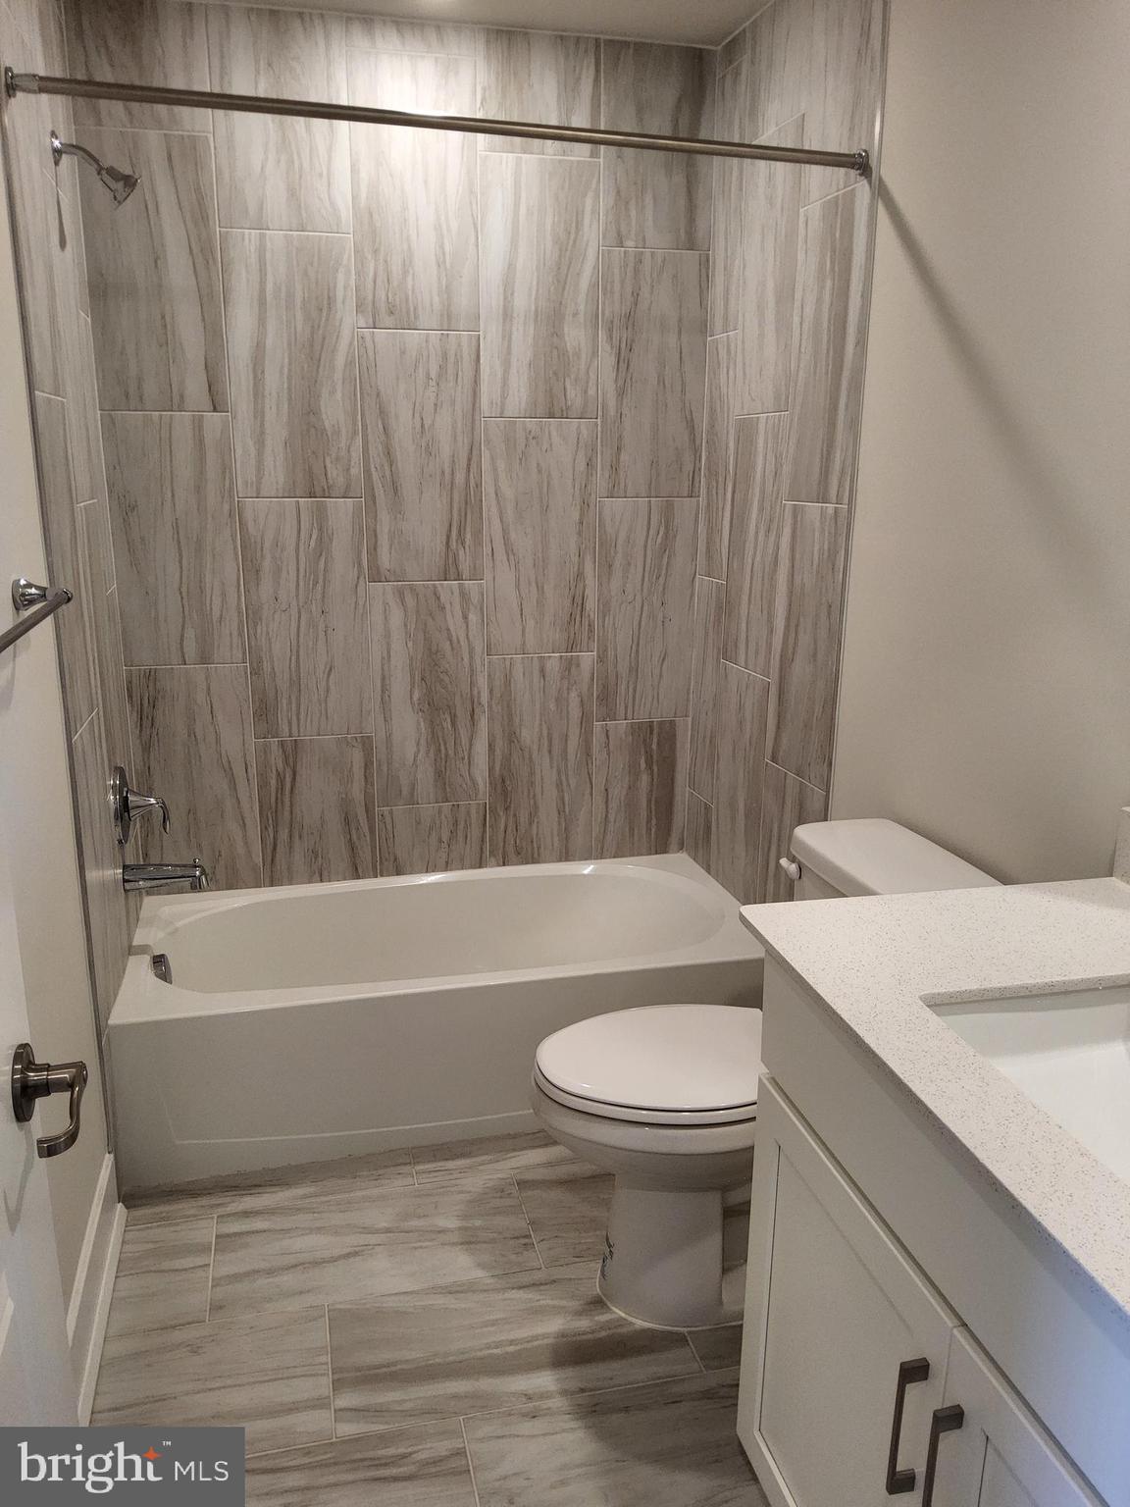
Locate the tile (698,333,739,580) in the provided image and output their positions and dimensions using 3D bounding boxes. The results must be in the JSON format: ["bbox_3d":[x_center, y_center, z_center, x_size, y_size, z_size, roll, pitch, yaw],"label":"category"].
[{"bbox_3d":[0.402,-0.766,2.853,0.010,0.611,0.181,-4,15,-15],"label":"tile"}]

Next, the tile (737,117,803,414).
[{"bbox_3d":[0.465,-1.090,2.494,0.010,0.605,0.310,-3,15,-14],"label":"tile"}]

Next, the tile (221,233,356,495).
[{"bbox_3d":[-0.654,-0.928,2.634,0.304,0.606,0.010,-3,15,-13],"label":"tile"}]

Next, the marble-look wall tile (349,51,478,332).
[{"bbox_3d":[-0.353,-1.328,2.597,0.303,0.605,0.010,-3,15,-14],"label":"marble-look wall tile"}]

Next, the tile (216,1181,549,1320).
[{"bbox_3d":[-0.369,0.956,2.125,0.606,0.010,0.295,-3,15,-14],"label":"tile"}]

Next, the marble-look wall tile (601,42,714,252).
[{"bbox_3d":[0.235,-1.508,2.721,0.288,0.466,0.010,-3,15,-13],"label":"marble-look wall tile"}]

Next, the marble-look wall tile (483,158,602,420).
[{"bbox_3d":[-0.059,-1.162,2.742,0.305,0.611,0.010,-3,15,-13],"label":"marble-look wall tile"}]

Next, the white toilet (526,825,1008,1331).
[{"bbox_3d":[0.307,0.583,1.957,0.727,0.806,0.430,-3,15,-14],"label":"white toilet"}]

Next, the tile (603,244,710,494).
[{"bbox_3d":[0.231,-0.984,2.857,0.289,0.612,0.010,-3,15,-13],"label":"tile"}]

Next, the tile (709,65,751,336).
[{"bbox_3d":[0.406,-1.360,2.698,0.010,0.611,0.181,-4,15,-15],"label":"tile"}]

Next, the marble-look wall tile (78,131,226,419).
[{"bbox_3d":[-0.952,-1.109,2.531,0.297,0.605,0.010,-3,15,-13],"label":"marble-look wall tile"}]

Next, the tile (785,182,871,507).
[{"bbox_3d":[0.546,-0.837,2.290,0.010,0.608,0.285,-3,15,-15],"label":"tile"}]

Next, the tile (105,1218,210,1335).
[{"bbox_3d":[-0.760,0.990,2.067,0.178,0.010,0.298,-3,15,-13],"label":"tile"}]

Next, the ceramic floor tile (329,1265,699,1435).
[{"bbox_3d":[-0.098,1.038,1.930,0.616,0.010,0.301,-3,15,-13],"label":"ceramic floor tile"}]

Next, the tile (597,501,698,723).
[{"bbox_3d":[0.226,-0.389,2.993,0.292,0.605,0.010,-3,15,-14],"label":"tile"}]

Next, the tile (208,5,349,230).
[{"bbox_3d":[-0.657,-1.460,2.522,0.305,0.468,0.010,-3,15,-13],"label":"tile"}]

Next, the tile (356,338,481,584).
[{"bbox_3d":[-0.361,-0.746,2.773,0.303,0.612,0.010,-3,15,-13],"label":"tile"}]

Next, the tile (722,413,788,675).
[{"bbox_3d":[0.462,-0.504,2.651,0.010,0.606,0.298,-4,15,-15],"label":"tile"}]

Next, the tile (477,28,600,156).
[{"bbox_3d":[-0.056,-1.586,2.628,0.305,0.264,0.010,-3,15,-13],"label":"tile"}]

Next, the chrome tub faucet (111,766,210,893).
[{"bbox_3d":[-0.917,0.173,2.479,0.188,0.298,0.174,-3,15,-14],"label":"chrome tub faucet"}]

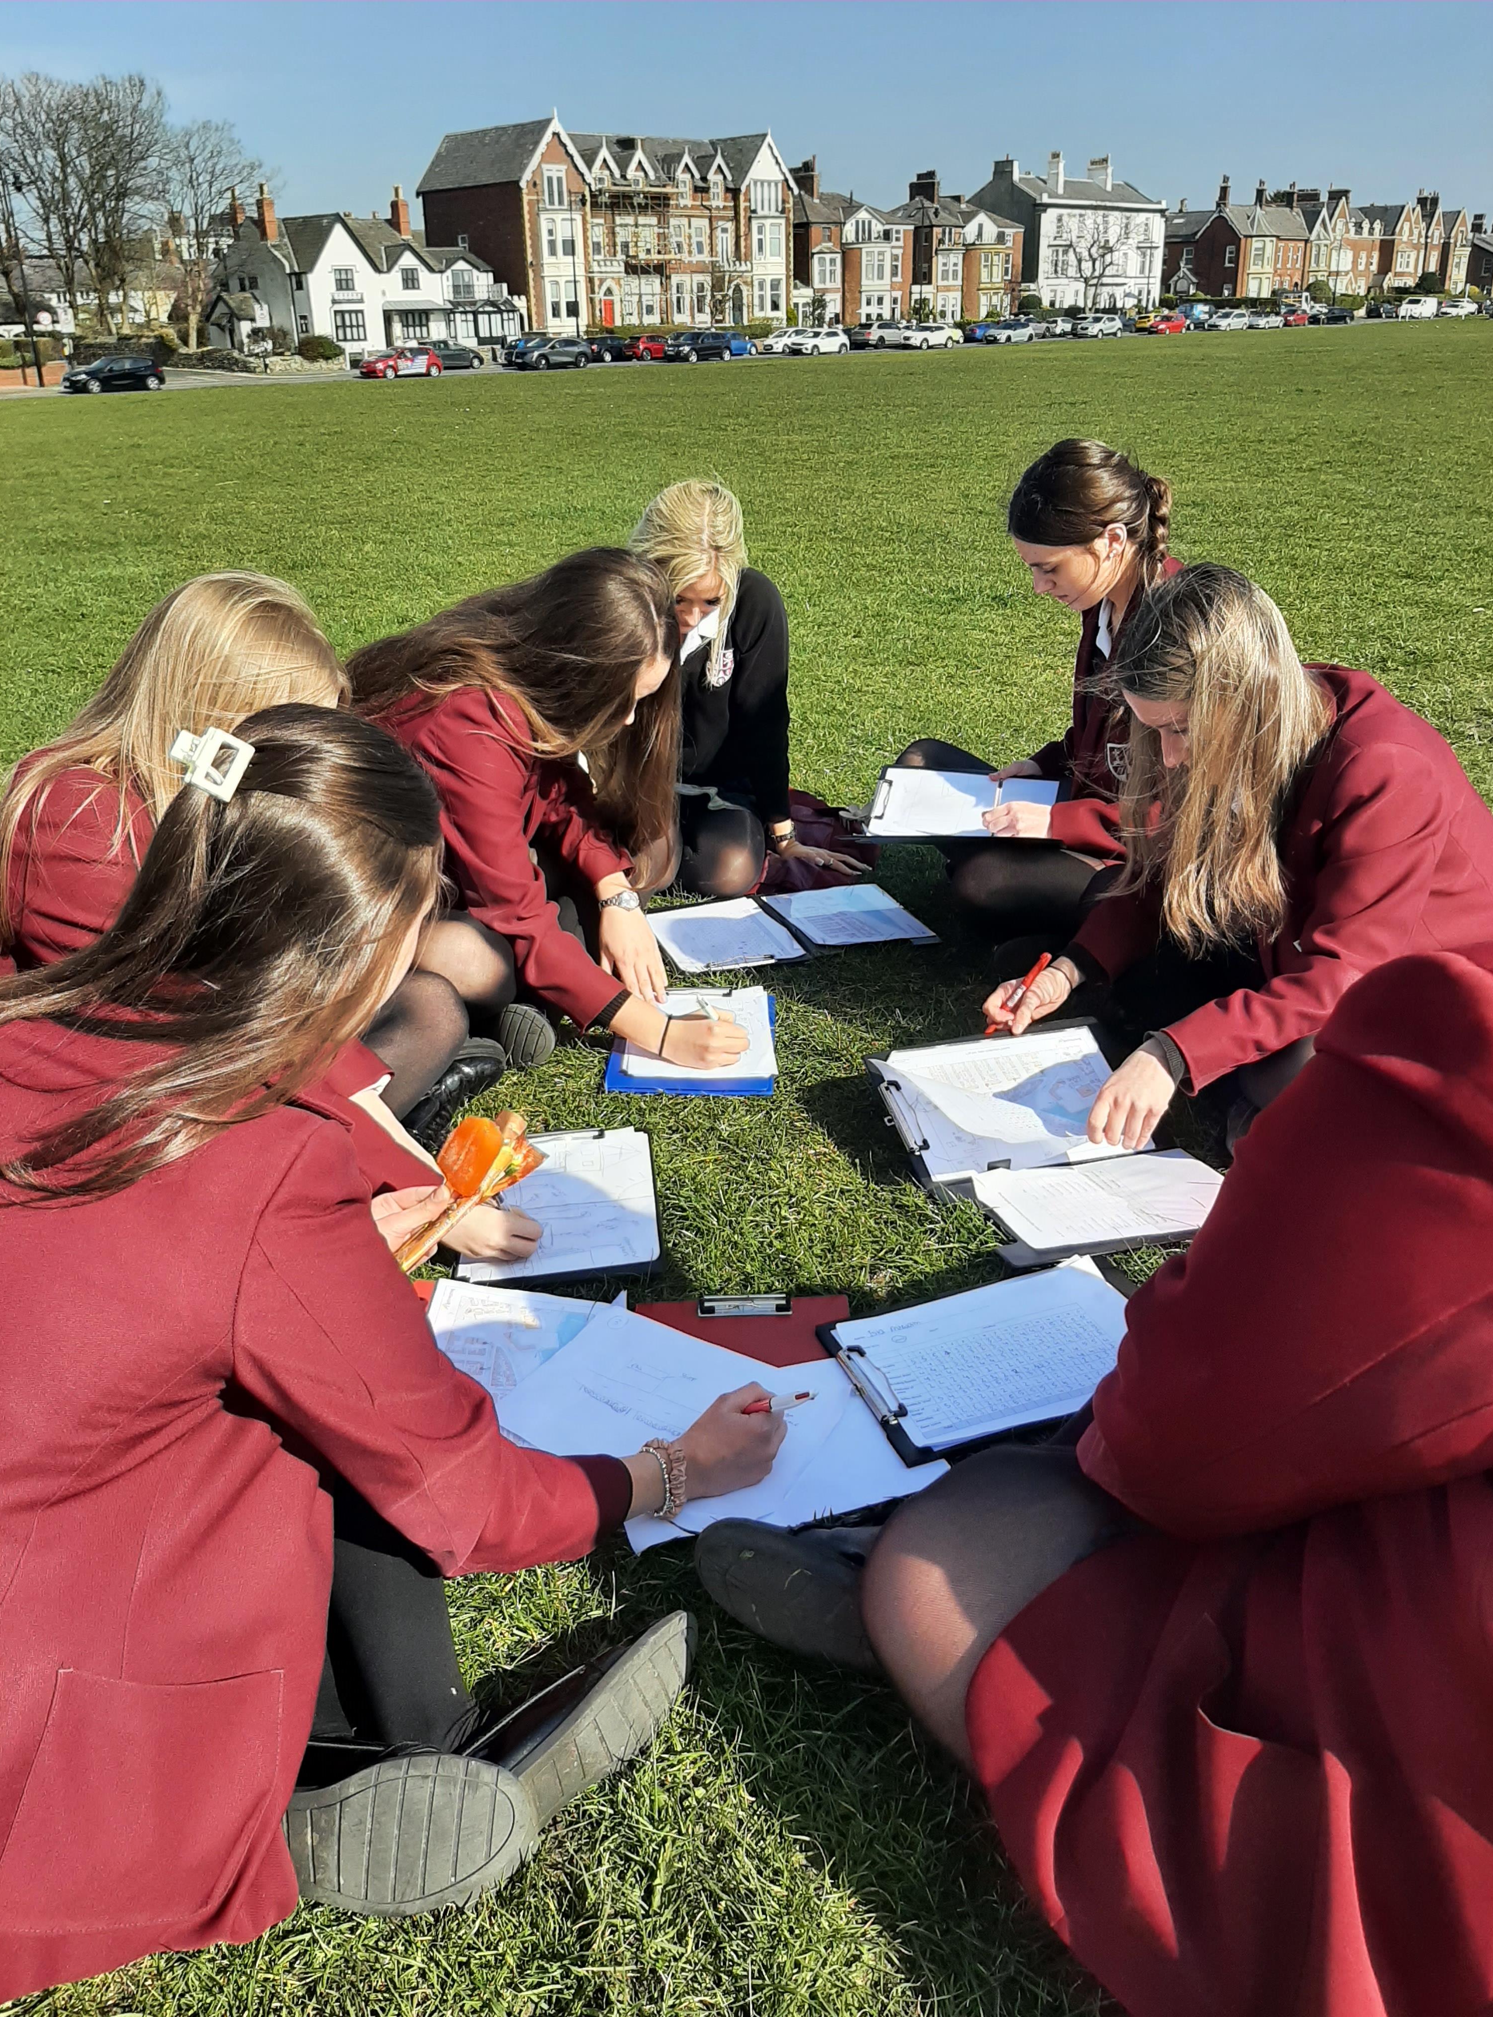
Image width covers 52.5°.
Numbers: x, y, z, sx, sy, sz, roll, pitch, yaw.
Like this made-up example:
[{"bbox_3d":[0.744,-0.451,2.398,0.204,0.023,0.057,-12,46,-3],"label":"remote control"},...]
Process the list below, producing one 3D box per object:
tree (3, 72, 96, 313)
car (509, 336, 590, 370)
[{"bbox_3d":[-38.706,-44.604,84.000,5.500,13.600,5.500,-2,23,0],"label":"tree"},{"bbox_3d":[-11.266,-37.627,87.000,4.550,1.640,1.850,-23,33,-39],"label":"car"}]

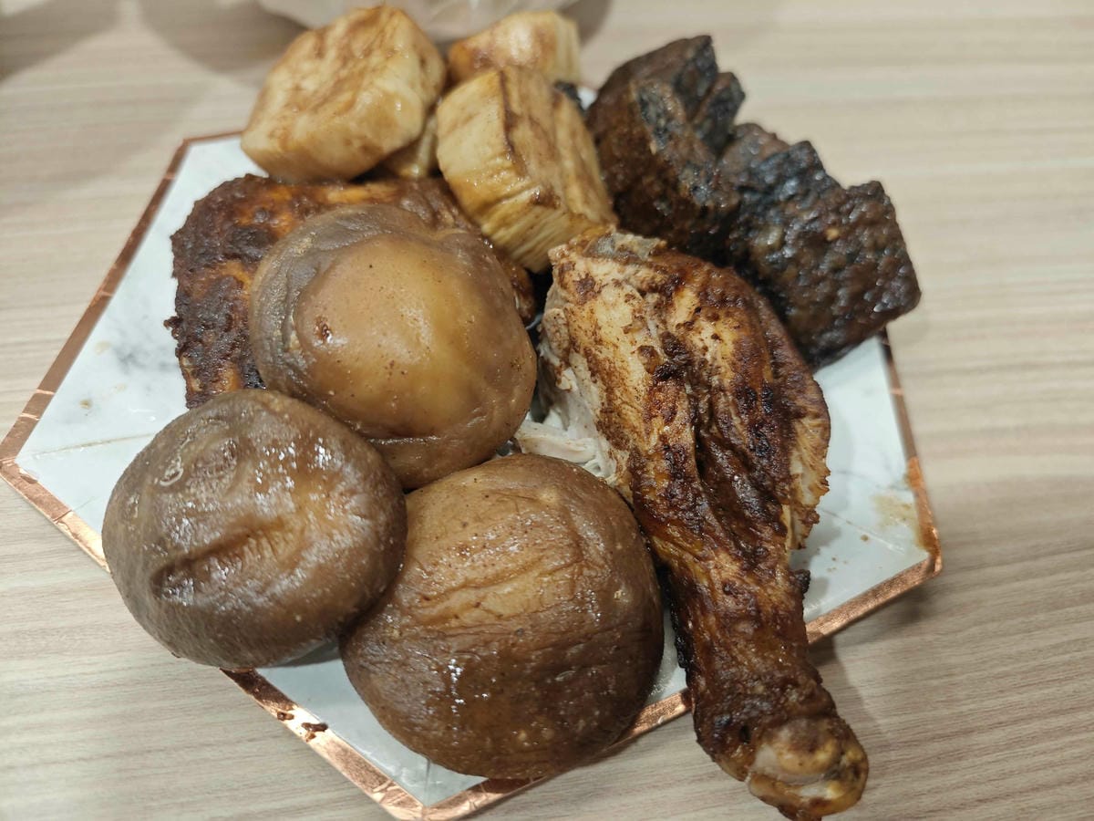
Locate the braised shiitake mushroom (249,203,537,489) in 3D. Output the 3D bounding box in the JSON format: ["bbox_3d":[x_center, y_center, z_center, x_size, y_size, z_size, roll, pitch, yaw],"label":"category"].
[{"bbox_3d":[-0.032,-0.016,0.155,0.063,0.031,0.063,2,79,-9],"label":"braised shiitake mushroom"}]

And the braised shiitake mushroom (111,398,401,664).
[{"bbox_3d":[-0.056,0.019,0.140,0.056,0.034,0.056,4,59,-6],"label":"braised shiitake mushroom"}]

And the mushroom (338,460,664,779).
[{"bbox_3d":[-0.008,0.035,0.138,0.062,0.035,0.062,2,57,-3],"label":"mushroom"}]

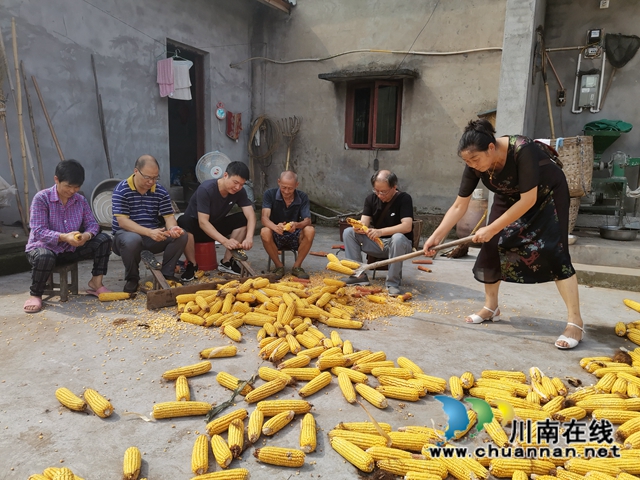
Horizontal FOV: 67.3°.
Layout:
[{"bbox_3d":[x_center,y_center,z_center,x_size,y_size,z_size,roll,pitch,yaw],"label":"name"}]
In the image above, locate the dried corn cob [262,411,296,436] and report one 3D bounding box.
[{"bbox_3d":[-0.154,0.695,1.827,0.048,0.048,0.172,9,13,34],"label":"dried corn cob"}]

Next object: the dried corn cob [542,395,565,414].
[{"bbox_3d":[0.952,0.682,1.966,0.185,0.050,0.050,-8,15,-43],"label":"dried corn cob"}]

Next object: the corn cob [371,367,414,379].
[{"bbox_3d":[0.342,0.626,2.258,0.191,0.051,0.051,3,11,8],"label":"corn cob"}]

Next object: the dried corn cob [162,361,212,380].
[{"bbox_3d":[-0.620,0.616,2.261,0.240,0.049,0.049,-5,11,-36],"label":"dried corn cob"}]

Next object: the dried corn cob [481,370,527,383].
[{"bbox_3d":[0.863,0.647,2.263,0.208,0.059,0.059,2,10,4],"label":"dried corn cob"}]

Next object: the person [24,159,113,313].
[{"bbox_3d":[-1.832,-0.079,3.511,0.600,0.970,0.680,-5,11,-35],"label":"person"}]

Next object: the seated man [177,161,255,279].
[{"bbox_3d":[-0.884,-0.188,3.976,0.770,0.920,0.580,11,14,42],"label":"seated man"}]

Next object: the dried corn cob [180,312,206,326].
[{"bbox_3d":[-0.774,0.488,2.936,0.215,0.056,0.056,8,12,35],"label":"dried corn cob"}]

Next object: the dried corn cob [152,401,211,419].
[{"bbox_3d":[-0.546,0.671,1.897,0.236,0.064,0.064,0,10,-8],"label":"dried corn cob"}]

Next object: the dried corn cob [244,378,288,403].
[{"bbox_3d":[-0.227,0.649,2.091,0.046,0.046,0.249,9,12,39],"label":"dried corn cob"}]

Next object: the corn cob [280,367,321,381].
[{"bbox_3d":[-0.090,0.625,2.245,0.193,0.060,0.060,2,10,1],"label":"corn cob"}]

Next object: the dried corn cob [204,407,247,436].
[{"bbox_3d":[-0.348,0.689,1.823,0.048,0.048,0.191,11,14,39],"label":"dried corn cob"}]

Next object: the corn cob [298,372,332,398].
[{"bbox_3d":[-0.013,0.639,2.121,0.055,0.055,0.218,9,13,34],"label":"corn cob"}]

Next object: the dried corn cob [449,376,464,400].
[{"bbox_3d":[0.613,0.662,2.150,0.050,0.050,0.192,3,9,9],"label":"dried corn cob"}]

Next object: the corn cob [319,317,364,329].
[{"bbox_3d":[0.154,0.512,2.937,0.223,0.056,0.056,4,10,11],"label":"corn cob"}]

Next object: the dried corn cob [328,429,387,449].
[{"bbox_3d":[0.141,0.716,1.727,0.219,0.049,0.049,4,11,11],"label":"dried corn cob"}]

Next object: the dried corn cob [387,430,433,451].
[{"bbox_3d":[0.313,0.696,1.671,0.157,0.057,0.057,2,11,6],"label":"dried corn cob"}]

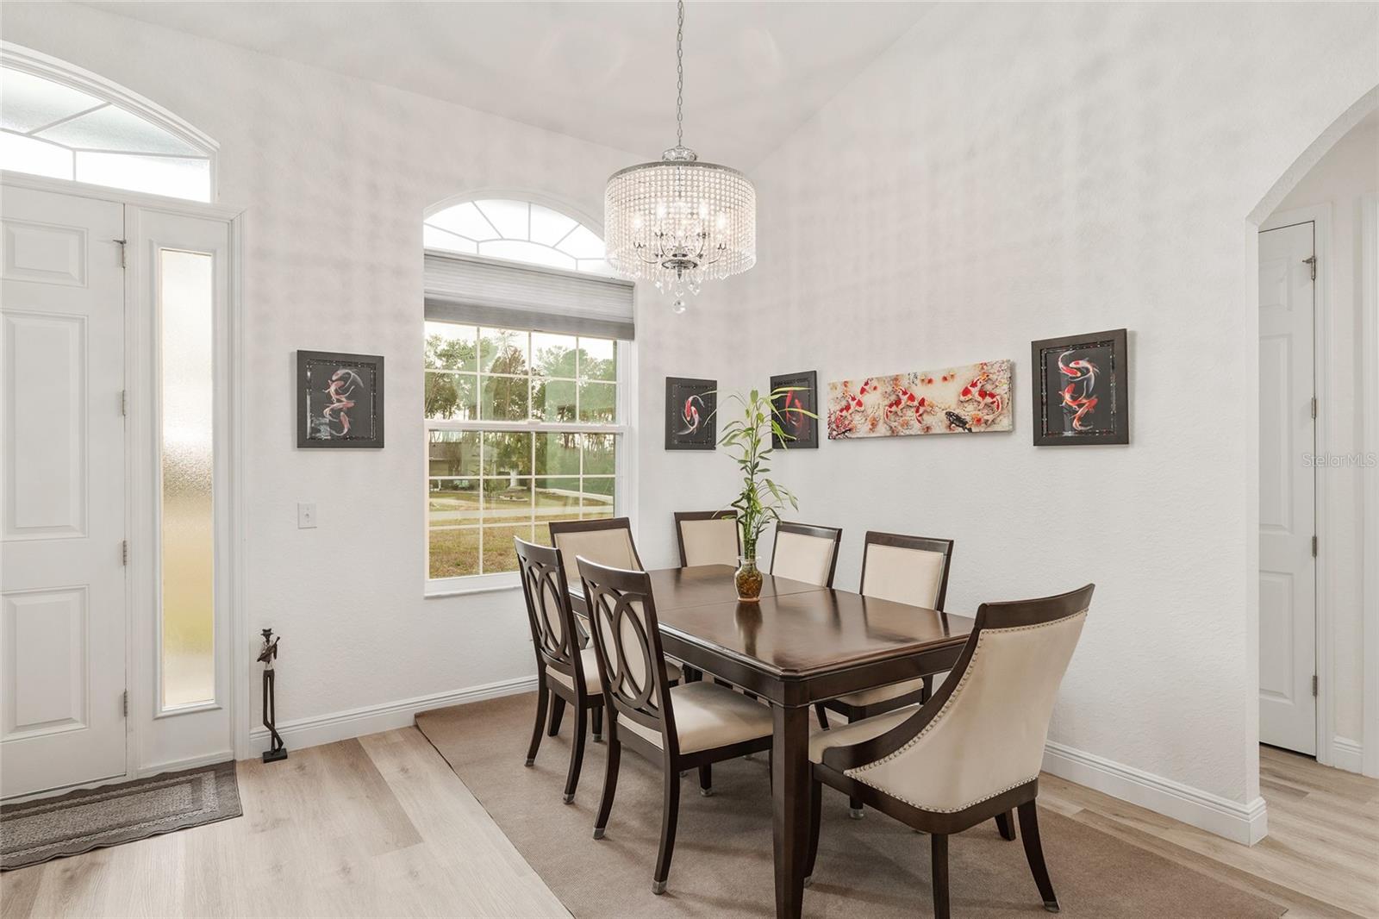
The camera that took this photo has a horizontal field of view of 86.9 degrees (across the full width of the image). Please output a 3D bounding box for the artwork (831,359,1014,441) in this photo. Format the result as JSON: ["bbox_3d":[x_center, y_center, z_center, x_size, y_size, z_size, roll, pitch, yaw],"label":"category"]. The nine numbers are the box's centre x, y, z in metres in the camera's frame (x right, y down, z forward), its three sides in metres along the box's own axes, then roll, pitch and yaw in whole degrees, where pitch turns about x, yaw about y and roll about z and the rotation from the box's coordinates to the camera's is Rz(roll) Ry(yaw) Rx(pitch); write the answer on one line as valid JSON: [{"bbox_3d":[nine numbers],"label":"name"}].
[{"bbox_3d":[1.126,-0.281,3.740,0.024,0.323,1.130,0,0,-34],"label":"artwork"}]

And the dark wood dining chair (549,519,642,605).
[{"bbox_3d":[-0.388,0.847,3.860,0.590,1.000,0.670,0,0,-36],"label":"dark wood dining chair"}]

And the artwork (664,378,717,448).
[{"bbox_3d":[0.015,-0.288,4.686,0.390,0.455,0.022,0,0,-34],"label":"artwork"}]

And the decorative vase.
[{"bbox_3d":[0.251,0.508,3.091,0.120,0.178,0.120,0,0,0],"label":"decorative vase"}]

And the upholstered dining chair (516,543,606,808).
[{"bbox_3d":[-0.416,0.848,3.168,0.600,1.000,0.530,0,0,-36],"label":"upholstered dining chair"}]

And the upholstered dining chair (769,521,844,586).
[{"bbox_3d":[0.370,0.849,3.647,0.620,1.005,0.520,0,0,-34],"label":"upholstered dining chair"}]

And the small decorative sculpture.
[{"bbox_3d":[-1.887,1.058,3.295,0.115,0.592,0.085,0,0,-36],"label":"small decorative sculpture"}]

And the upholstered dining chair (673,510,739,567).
[{"bbox_3d":[0.269,0.851,4.458,0.520,1.005,0.620,0,0,-30],"label":"upholstered dining chair"}]

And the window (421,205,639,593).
[{"bbox_3d":[-0.907,-0.382,4.296,1.320,2.210,0.120,0,0,-36],"label":"window"}]

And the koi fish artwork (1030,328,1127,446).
[{"bbox_3d":[1.595,-0.283,2.993,0.028,0.456,0.382,0,0,-36],"label":"koi fish artwork"}]

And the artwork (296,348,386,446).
[{"bbox_3d":[-1.683,-0.282,3.530,0.380,0.456,0.022,0,0,-34],"label":"artwork"}]

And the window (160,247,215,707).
[{"bbox_3d":[-2.247,0.082,3.264,0.200,2.030,0.045,0,0,-36],"label":"window"}]

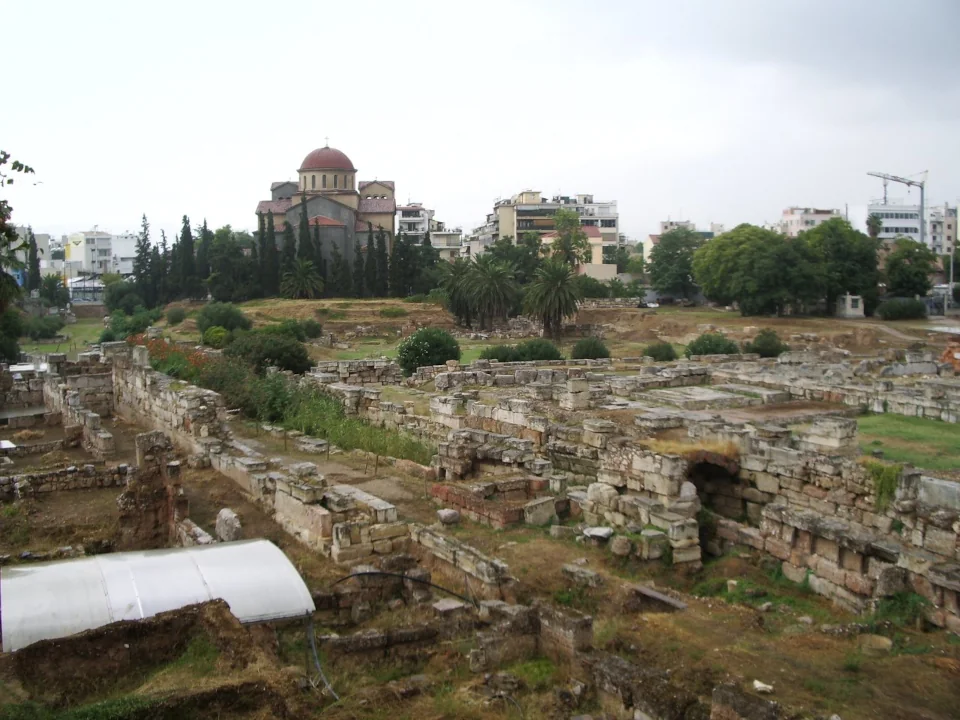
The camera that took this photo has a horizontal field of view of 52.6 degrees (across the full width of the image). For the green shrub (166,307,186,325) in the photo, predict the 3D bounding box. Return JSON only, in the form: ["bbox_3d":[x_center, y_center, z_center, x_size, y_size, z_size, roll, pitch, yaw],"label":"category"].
[{"bbox_3d":[-35.960,-5.270,115.000,2.370,2.130,2.300,0,4,0],"label":"green shrub"}]

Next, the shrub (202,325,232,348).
[{"bbox_3d":[-25.248,-2.156,93.000,2.680,2.110,2.550,0,4,0],"label":"shrub"}]

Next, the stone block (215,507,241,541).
[{"bbox_3d":[-6.608,4.387,25.500,0.740,0.970,0.550,1,4,14],"label":"stone block"}]

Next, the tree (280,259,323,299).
[{"bbox_3d":[-26.850,-12.259,146.000,6.318,6.017,6.128,0,4,0],"label":"tree"}]

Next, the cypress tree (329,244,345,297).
[{"bbox_3d":[-23.950,-14.850,162.000,2.670,8.850,2.500,0,4,0],"label":"cypress tree"}]

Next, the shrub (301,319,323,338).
[{"bbox_3d":[-17.360,-3.245,100.000,2.370,2.061,2.370,0,4,0],"label":"shrub"}]

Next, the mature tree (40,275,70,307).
[{"bbox_3d":[-80.910,-13.150,185.000,5.720,6.290,5.500,0,4,0],"label":"mature tree"}]

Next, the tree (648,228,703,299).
[{"bbox_3d":[30.213,-14.450,150.000,8.350,11.750,8.300,0,4,0],"label":"tree"}]

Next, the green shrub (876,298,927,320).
[{"bbox_3d":[46.032,-5.515,106.000,5.460,2.403,4.095,0,4,0],"label":"green shrub"}]

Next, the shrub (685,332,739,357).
[{"bbox_3d":[19.319,-1.168,81.000,4.510,2.250,4.000,0,4,0],"label":"shrub"}]

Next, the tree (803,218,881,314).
[{"bbox_3d":[43.888,-11.246,118.000,9.600,11.910,9.600,0,4,0],"label":"tree"}]

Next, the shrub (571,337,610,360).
[{"bbox_3d":[9.222,-0.960,81.000,3.340,2.000,3.100,0,4,0],"label":"shrub"}]

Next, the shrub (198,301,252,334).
[{"bbox_3d":[-28.374,-4.506,108.000,6.340,3.780,5.710,0,4,0],"label":"shrub"}]

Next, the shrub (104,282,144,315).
[{"bbox_3d":[-50.545,-8.744,138.000,5.687,4.550,5.517,0,4,0],"label":"shrub"}]

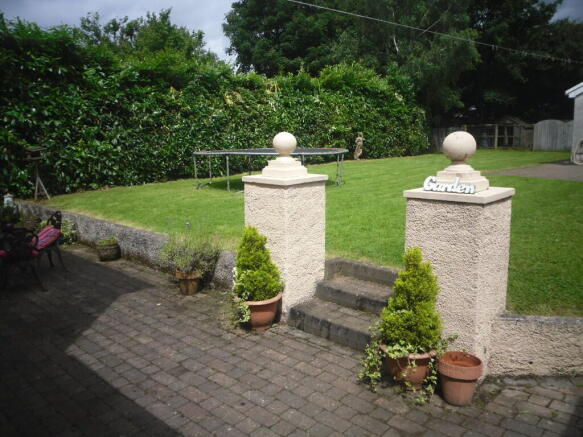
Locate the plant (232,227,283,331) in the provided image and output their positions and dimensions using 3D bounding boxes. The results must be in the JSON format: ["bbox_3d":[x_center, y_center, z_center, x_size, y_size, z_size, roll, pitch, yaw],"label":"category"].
[{"bbox_3d":[-0.272,0.490,3.937,0.429,0.880,0.413,-2,11,-4],"label":"plant"}]

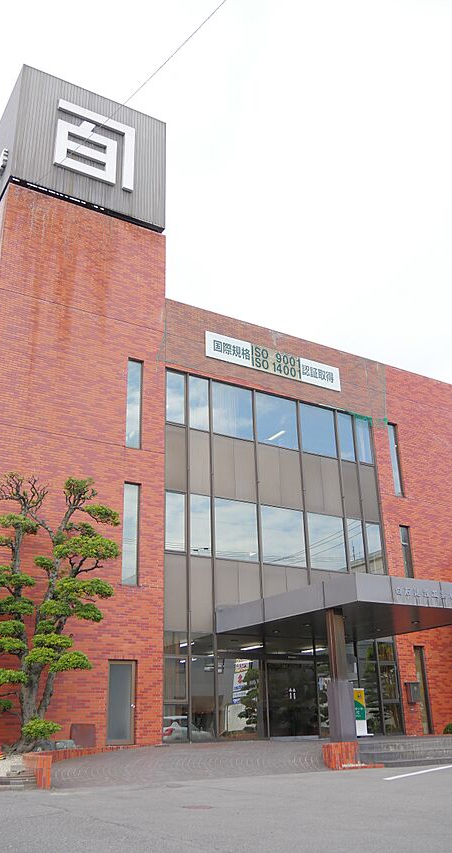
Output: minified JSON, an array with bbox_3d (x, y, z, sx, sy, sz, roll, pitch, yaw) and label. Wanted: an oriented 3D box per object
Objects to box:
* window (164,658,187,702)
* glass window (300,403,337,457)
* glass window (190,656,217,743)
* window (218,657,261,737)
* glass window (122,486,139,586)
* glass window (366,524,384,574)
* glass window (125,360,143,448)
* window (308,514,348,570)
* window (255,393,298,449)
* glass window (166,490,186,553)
[{"bbox_3d":[-1.357,6.892,18.767,0.720,1.200,0.100,12,-27,-29],"label":"window"},{"bbox_3d":[3.377,0.174,24.982,1.580,1.910,0.100,12,-27,-29],"label":"glass window"},{"bbox_3d":[-0.619,7.488,18.996,0.800,2.180,0.100,12,-27,-29],"label":"glass window"},{"bbox_3d":[0.317,7.431,18.941,1.371,2.004,0.100,11,-23,-28],"label":"window"},{"bbox_3d":[-2.546,2.868,18.540,0.470,2.789,0.100,12,-25,-30],"label":"glass window"},{"bbox_3d":[5.280,4.346,24.387,0.700,1.840,0.100,12,-27,-29],"label":"glass window"},{"bbox_3d":[-2.726,-0.652,20.245,0.461,2.690,0.100,11,-23,-28],"label":"glass window"},{"bbox_3d":[3.194,3.699,22.135,1.478,1.735,0.100,11,-23,-28],"label":"window"},{"bbox_3d":[1.716,-0.189,22.627,1.692,1.759,0.100,12,-25,-30],"label":"window"},{"bbox_3d":[-1.494,2.839,20.499,0.690,1.780,0.100,12,-27,-29],"label":"glass window"}]

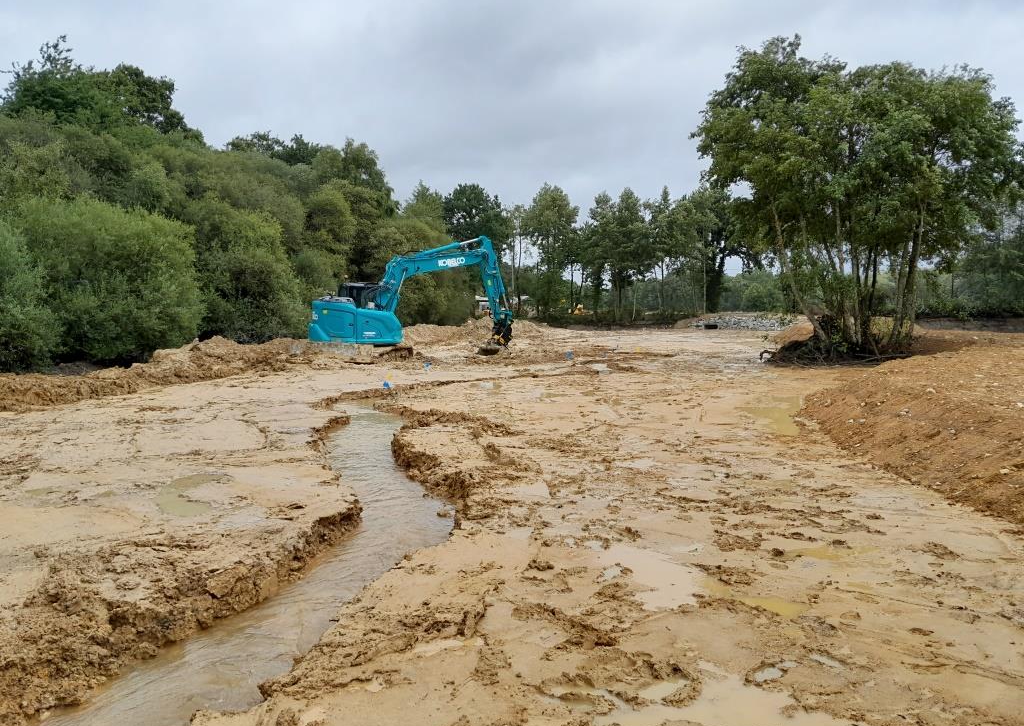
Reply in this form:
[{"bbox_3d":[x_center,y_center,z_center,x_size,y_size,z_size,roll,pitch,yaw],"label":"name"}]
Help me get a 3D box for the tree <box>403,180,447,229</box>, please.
[{"bbox_3d":[-6.600,-8.500,58.000,4.000,10.500,4.000,0,4,0],"label":"tree"}]

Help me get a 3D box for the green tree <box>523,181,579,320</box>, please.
[{"bbox_3d":[3.400,-9.800,68.000,5.000,12.100,5.000,0,4,0],"label":"green tree"}]

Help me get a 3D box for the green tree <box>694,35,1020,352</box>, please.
[{"bbox_3d":[12.100,-5.850,27.000,10.800,11.000,9.200,0,4,0],"label":"green tree"}]

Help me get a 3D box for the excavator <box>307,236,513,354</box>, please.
[{"bbox_3d":[-3.250,-2.050,25.500,6.750,4.200,2.600,-1,4,-17],"label":"excavator"}]

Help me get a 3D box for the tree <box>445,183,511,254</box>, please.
[{"bbox_3d":[-3.400,-10.200,70.000,6.200,12.500,6.000,0,4,0],"label":"tree"}]

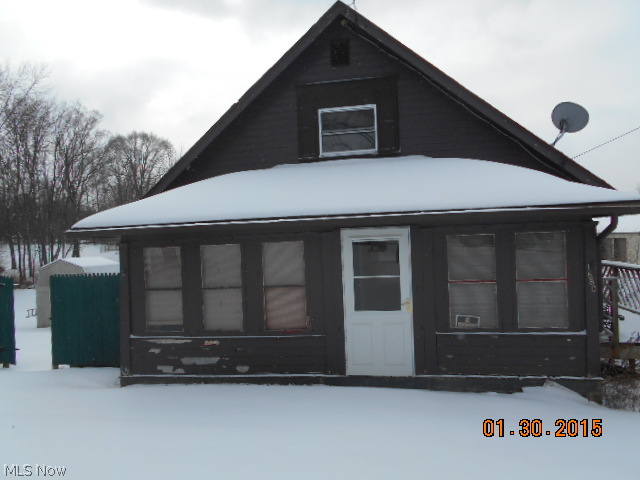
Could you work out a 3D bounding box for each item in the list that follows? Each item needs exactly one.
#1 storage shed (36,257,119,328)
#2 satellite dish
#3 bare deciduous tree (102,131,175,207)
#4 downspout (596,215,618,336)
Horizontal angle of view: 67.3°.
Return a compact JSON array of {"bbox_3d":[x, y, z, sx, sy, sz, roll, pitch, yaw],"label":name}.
[{"bbox_3d":[-7.749,1.645,15.798,2.100,2.150,1.700,-2,-1,22],"label":"storage shed"},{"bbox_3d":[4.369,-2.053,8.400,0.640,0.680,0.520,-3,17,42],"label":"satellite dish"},{"bbox_3d":[-21.086,-6.000,56.000,8.200,13.400,8.200,-2,-1,-21],"label":"bare deciduous tree"},{"bbox_3d":[3.619,0.480,6.052,0.120,1.530,0.500,-2,-1,9],"label":"downspout"}]

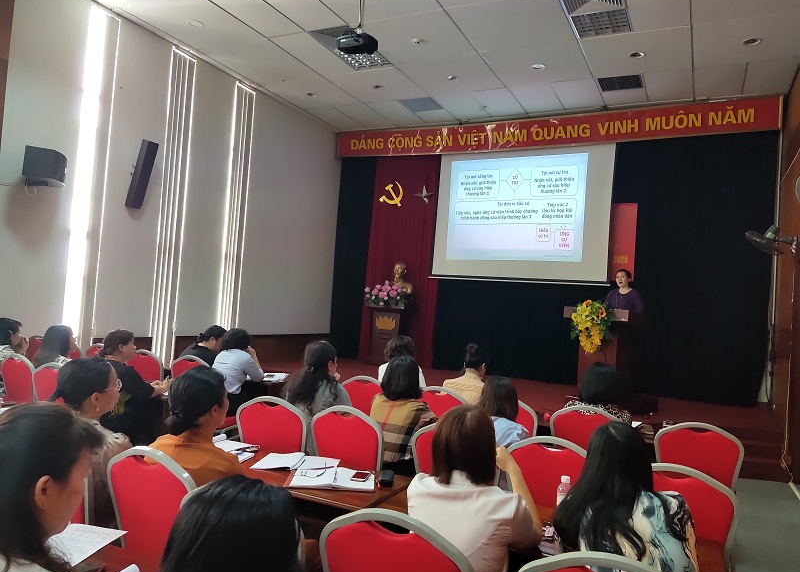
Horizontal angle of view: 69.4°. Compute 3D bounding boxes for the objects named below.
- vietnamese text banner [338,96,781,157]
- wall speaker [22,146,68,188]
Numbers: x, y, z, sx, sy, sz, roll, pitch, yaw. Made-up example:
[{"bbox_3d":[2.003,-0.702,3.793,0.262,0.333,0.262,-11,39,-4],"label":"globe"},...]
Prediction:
[{"bbox_3d":[1.989,-2.506,9.402,7.092,0.492,0.120,4,-2,27],"label":"vietnamese text banner"},{"bbox_3d":[-3.587,-1.209,5.898,0.300,0.280,0.450,7,-2,-13],"label":"wall speaker"}]

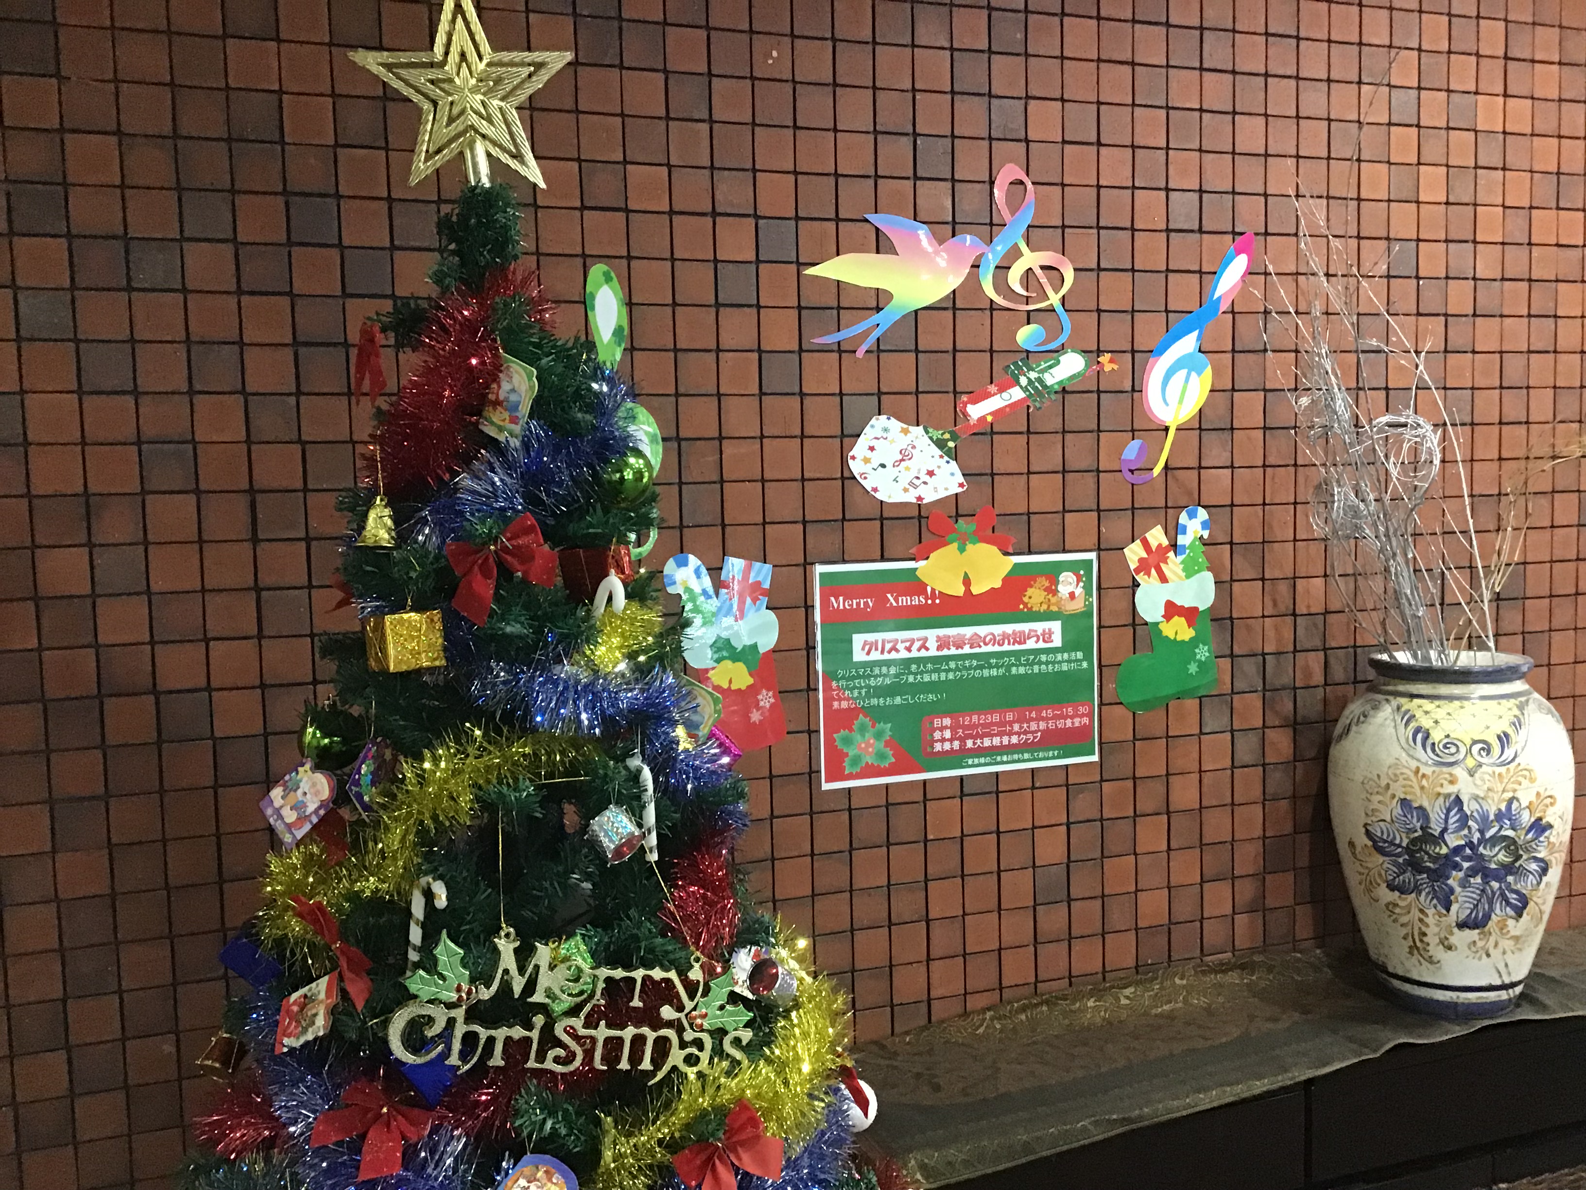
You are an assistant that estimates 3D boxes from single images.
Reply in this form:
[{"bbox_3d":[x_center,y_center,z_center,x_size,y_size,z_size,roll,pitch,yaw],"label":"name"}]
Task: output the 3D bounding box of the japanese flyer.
[{"bbox_3d":[0.168,0.069,1.375,0.300,0.211,0.010,-3,5,-19],"label":"japanese flyer"}]

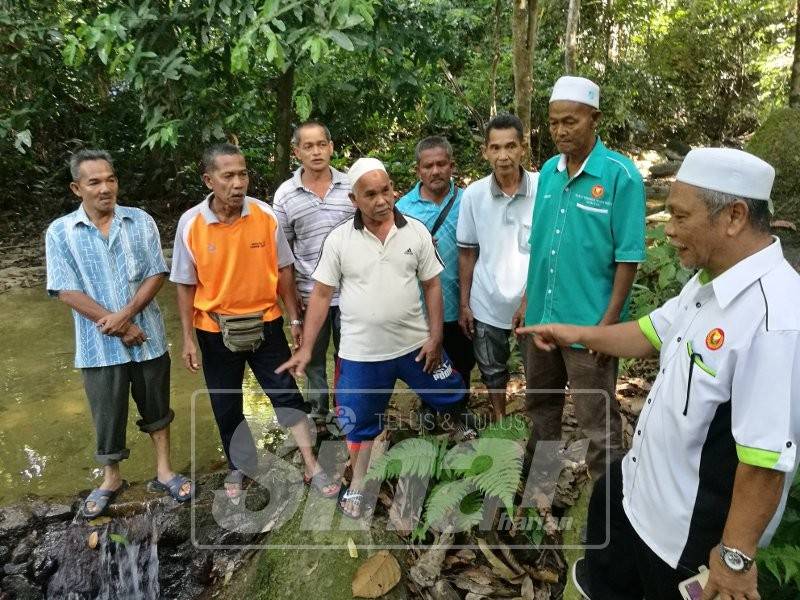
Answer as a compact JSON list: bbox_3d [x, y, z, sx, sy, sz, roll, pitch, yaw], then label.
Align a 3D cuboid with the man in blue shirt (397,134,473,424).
[{"bbox_3d":[0.195,-0.057,3.428,0.500,1.620,0.360,0,11,-2],"label":"man in blue shirt"}]

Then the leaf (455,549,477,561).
[{"bbox_3d":[0.247,0.960,2.350,0.085,0.025,0.055,0,11,0],"label":"leaf"}]

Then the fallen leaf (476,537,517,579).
[{"bbox_3d":[0.359,0.956,2.300,0.070,0.050,0.220,-8,13,-34],"label":"fallen leaf"}]

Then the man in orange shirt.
[{"bbox_3d":[-0.682,0.106,2.924,0.680,1.630,0.500,-4,12,-18],"label":"man in orange shirt"}]

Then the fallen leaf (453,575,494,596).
[{"bbox_3d":[0.279,1.075,2.350,0.165,0.030,0.085,7,16,26],"label":"fallen leaf"}]

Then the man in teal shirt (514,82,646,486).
[{"bbox_3d":[0.778,-0.070,2.704,0.550,1.720,0.380,8,14,35],"label":"man in teal shirt"}]

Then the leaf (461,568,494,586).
[{"bbox_3d":[0.299,1.050,2.360,0.128,0.027,0.075,7,16,26],"label":"leaf"}]

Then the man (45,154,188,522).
[{"bbox_3d":[-1.287,0.156,2.864,0.550,1.630,0.420,-7,13,-33],"label":"man"}]

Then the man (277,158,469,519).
[{"bbox_3d":[-0.120,0.153,2.830,0.820,1.560,0.580,-1,11,-5],"label":"man"}]

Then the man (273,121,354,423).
[{"bbox_3d":[-0.486,-0.149,3.509,0.520,1.650,0.360,-3,11,-15],"label":"man"}]

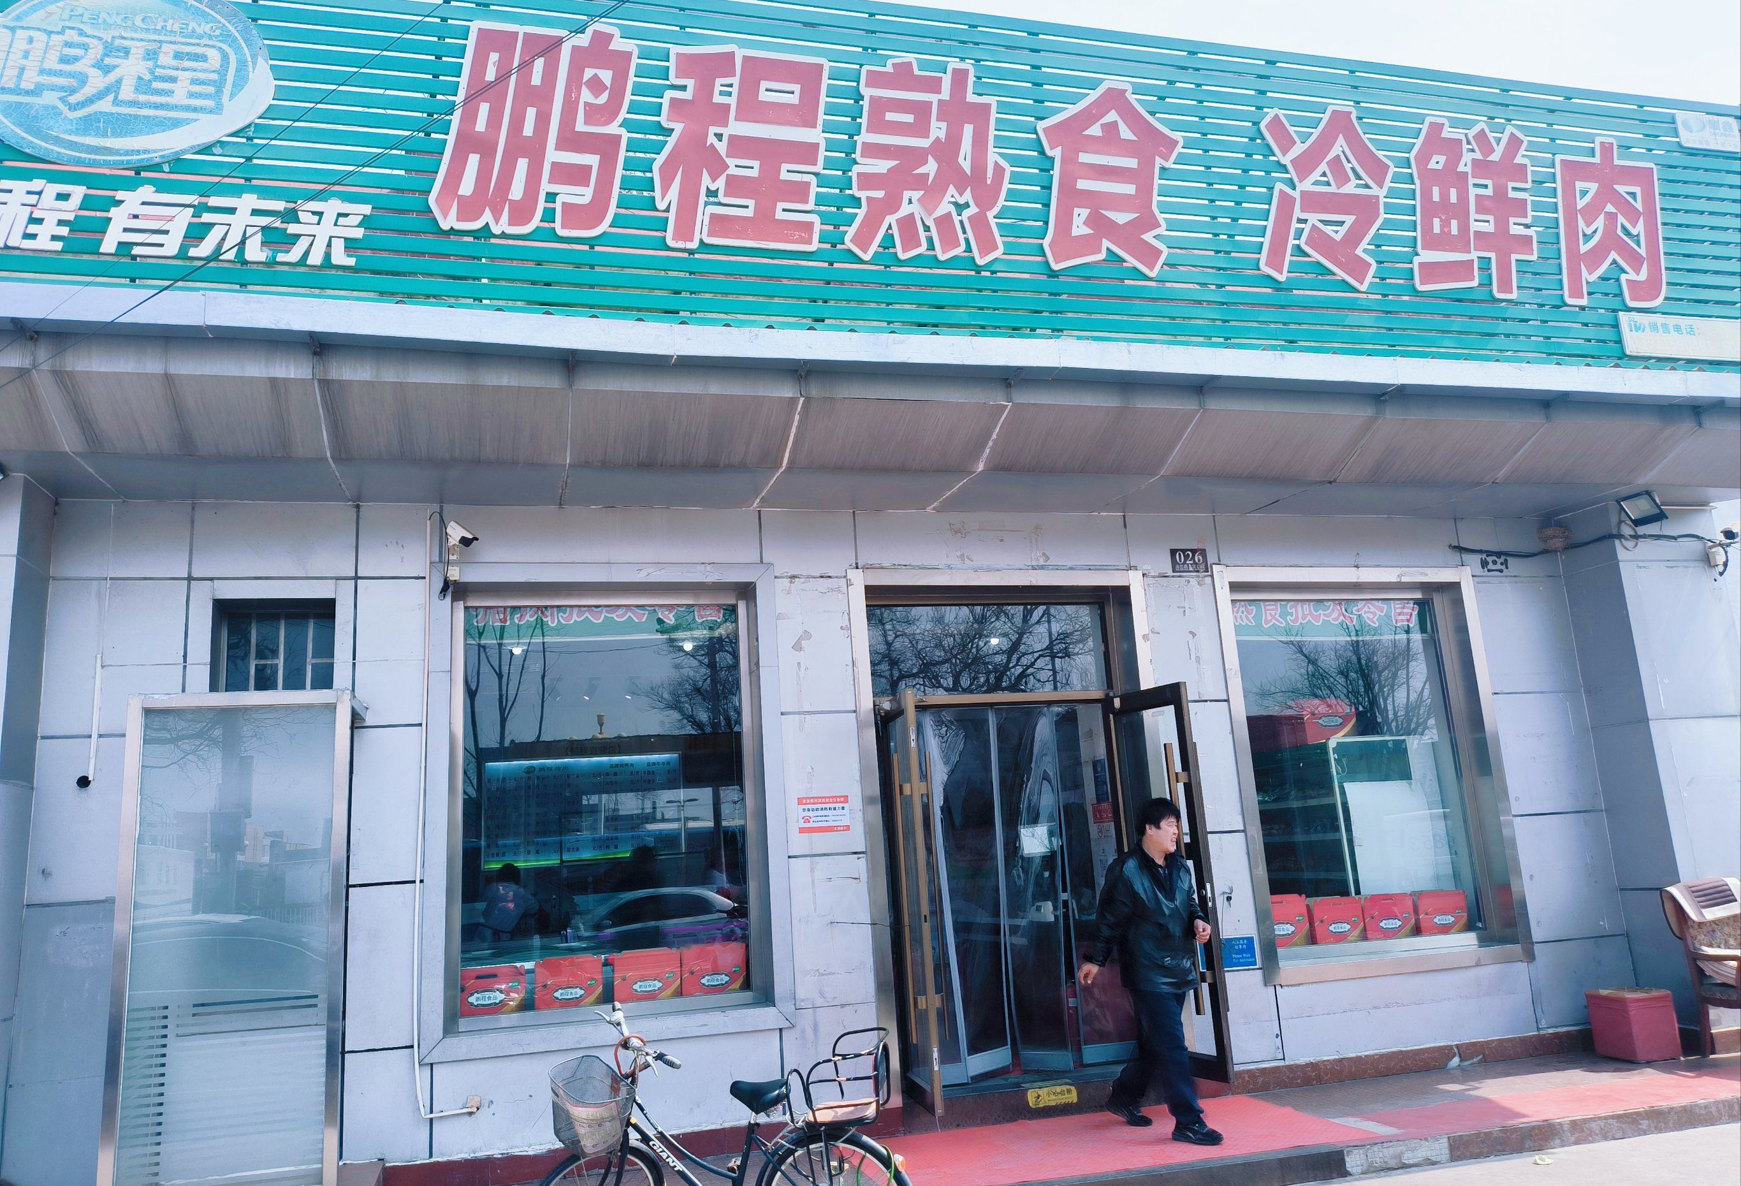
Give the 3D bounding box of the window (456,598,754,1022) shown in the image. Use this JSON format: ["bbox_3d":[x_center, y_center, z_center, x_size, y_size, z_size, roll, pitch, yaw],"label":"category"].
[{"bbox_3d":[-1.469,1.152,7.053,1.630,2.310,0.100,0,-13,-15],"label":"window"}]

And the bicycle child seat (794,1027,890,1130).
[{"bbox_3d":[-0.105,1.840,4.779,0.290,0.310,0.310,-7,-6,17],"label":"bicycle child seat"}]

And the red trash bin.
[{"bbox_3d":[4.693,2.649,7.731,0.301,0.369,0.354,-2,-12,-9],"label":"red trash bin"}]

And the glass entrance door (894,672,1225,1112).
[{"bbox_3d":[1.015,1.714,7.357,1.780,2.260,0.740,0,-13,-15],"label":"glass entrance door"}]

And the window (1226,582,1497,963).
[{"bbox_3d":[3.215,1.143,8.314,1.730,2.330,0.100,0,-13,-15],"label":"window"}]

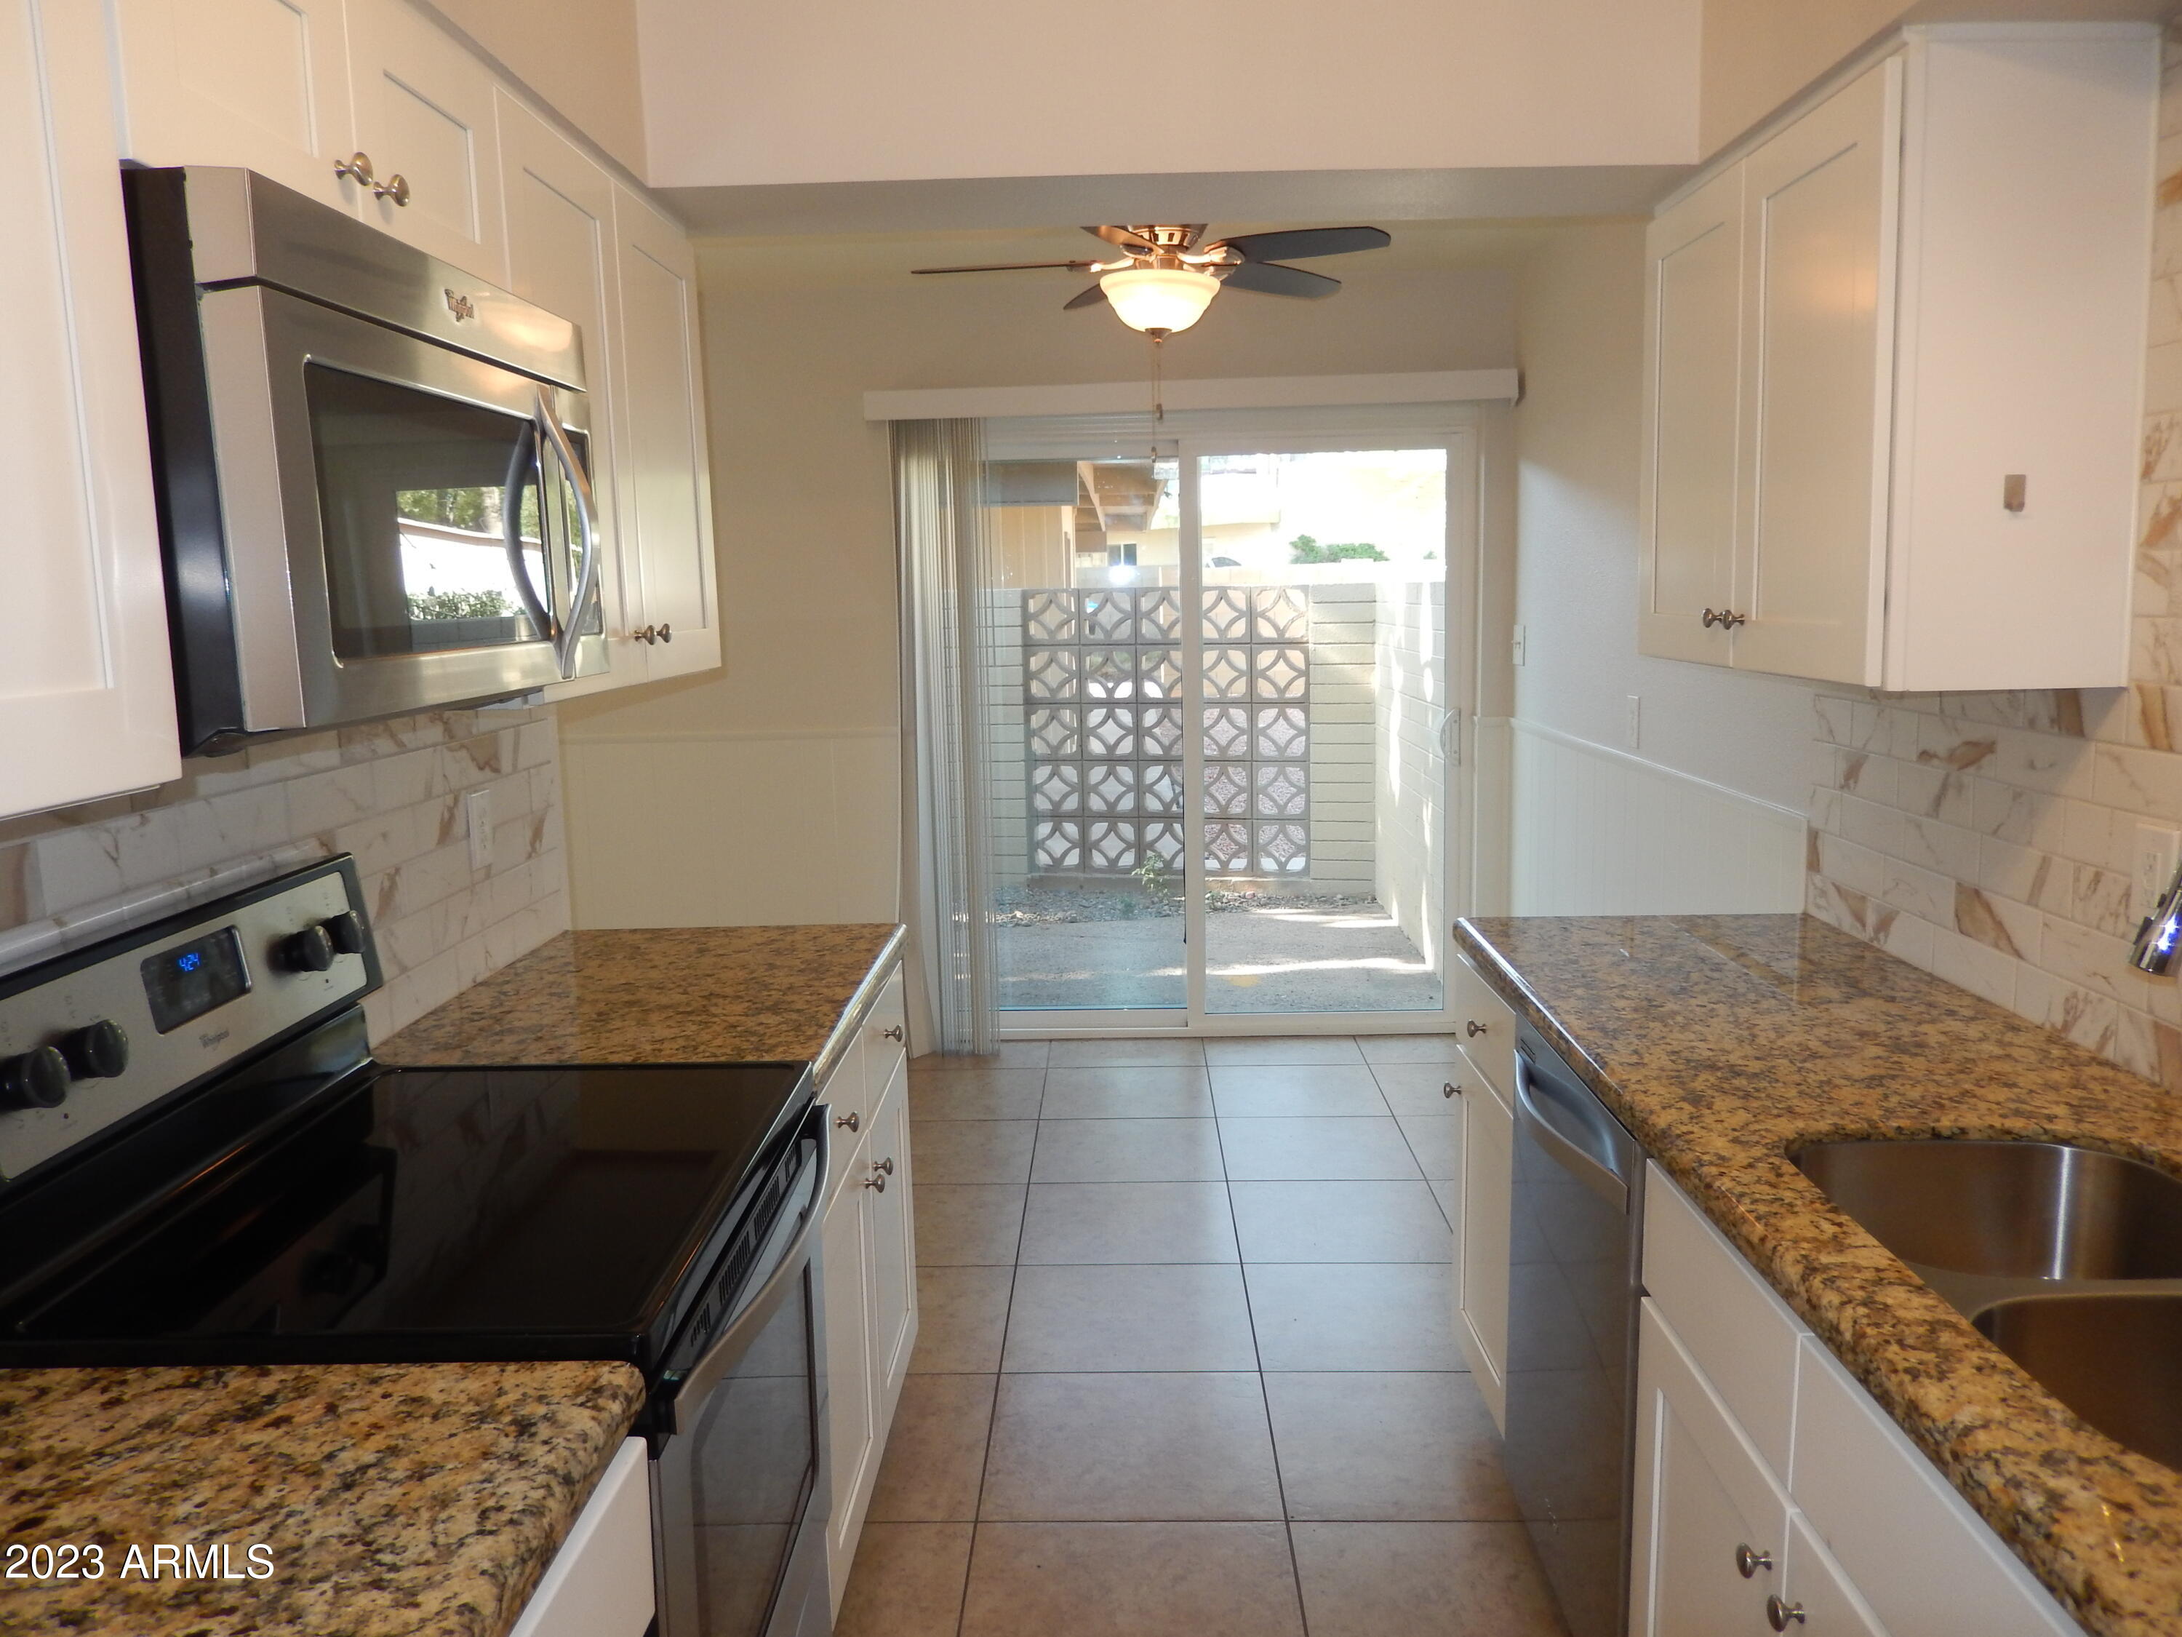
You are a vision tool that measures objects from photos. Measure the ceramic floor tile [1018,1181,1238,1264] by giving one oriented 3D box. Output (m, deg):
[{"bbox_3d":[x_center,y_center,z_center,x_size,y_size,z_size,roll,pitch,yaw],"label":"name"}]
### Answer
[{"bbox_3d":[0.093,0.970,3.776,0.503,0.010,0.495,-1,8,1],"label":"ceramic floor tile"}]

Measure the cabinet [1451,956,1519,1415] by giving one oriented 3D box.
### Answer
[{"bbox_3d":[0.974,0.654,2.697,0.600,0.820,0.440,-1,8,1],"label":"cabinet"}]

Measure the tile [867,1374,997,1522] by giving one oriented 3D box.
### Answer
[{"bbox_3d":[-0.389,1.142,2.864,0.410,0.012,0.501,-1,8,1],"label":"tile"}]

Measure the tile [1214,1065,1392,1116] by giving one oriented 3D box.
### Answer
[{"bbox_3d":[0.627,0.835,4.822,0.513,0.012,0.501,-1,8,1],"label":"tile"}]

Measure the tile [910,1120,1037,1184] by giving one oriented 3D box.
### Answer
[{"bbox_3d":[-0.399,0.909,4.279,0.503,0.010,0.495,-1,8,1],"label":"tile"}]

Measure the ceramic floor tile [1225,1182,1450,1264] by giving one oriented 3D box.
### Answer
[{"bbox_3d":[0.606,0.979,3.831,0.513,0.012,0.501,-1,8,1],"label":"ceramic floor tile"}]

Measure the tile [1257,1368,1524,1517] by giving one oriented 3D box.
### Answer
[{"bbox_3d":[0.564,1.123,2.841,0.470,0.012,0.501,-1,8,1],"label":"tile"}]

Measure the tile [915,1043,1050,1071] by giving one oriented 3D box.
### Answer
[{"bbox_3d":[-0.386,0.798,5.248,0.507,0.012,0.309,-1,8,1],"label":"tile"}]

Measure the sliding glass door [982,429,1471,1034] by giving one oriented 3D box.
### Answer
[{"bbox_3d":[0.319,-0.270,5.217,1.865,2.030,0.100,-1,8,1],"label":"sliding glass door"}]

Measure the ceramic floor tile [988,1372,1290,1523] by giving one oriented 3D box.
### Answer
[{"bbox_3d":[0.073,1.133,2.853,0.513,0.012,0.501,-1,8,1],"label":"ceramic floor tile"}]

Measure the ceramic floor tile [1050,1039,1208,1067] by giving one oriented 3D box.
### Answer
[{"bbox_3d":[0.124,0.773,5.156,0.503,0.010,0.312,-1,8,1],"label":"ceramic floor tile"}]

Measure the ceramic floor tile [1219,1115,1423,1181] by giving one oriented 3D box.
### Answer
[{"bbox_3d":[0.607,0.891,4.253,0.503,0.010,0.495,-1,8,1],"label":"ceramic floor tile"}]

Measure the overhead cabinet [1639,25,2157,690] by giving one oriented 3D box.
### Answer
[{"bbox_3d":[1.119,-0.609,2.334,0.316,0.779,0.874,-1,8,1],"label":"overhead cabinet"}]

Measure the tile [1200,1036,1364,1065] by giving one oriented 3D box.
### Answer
[{"bbox_3d":[0.627,0.765,5.143,0.503,0.010,0.312,-1,8,1],"label":"tile"}]

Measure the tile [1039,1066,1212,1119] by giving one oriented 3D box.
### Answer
[{"bbox_3d":[0.115,0.830,4.756,0.503,0.010,0.495,-1,8,1],"label":"tile"}]

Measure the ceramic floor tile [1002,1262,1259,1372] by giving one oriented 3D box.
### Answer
[{"bbox_3d":[0.082,1.039,3.285,0.503,0.010,0.495,-1,8,1],"label":"ceramic floor tile"}]

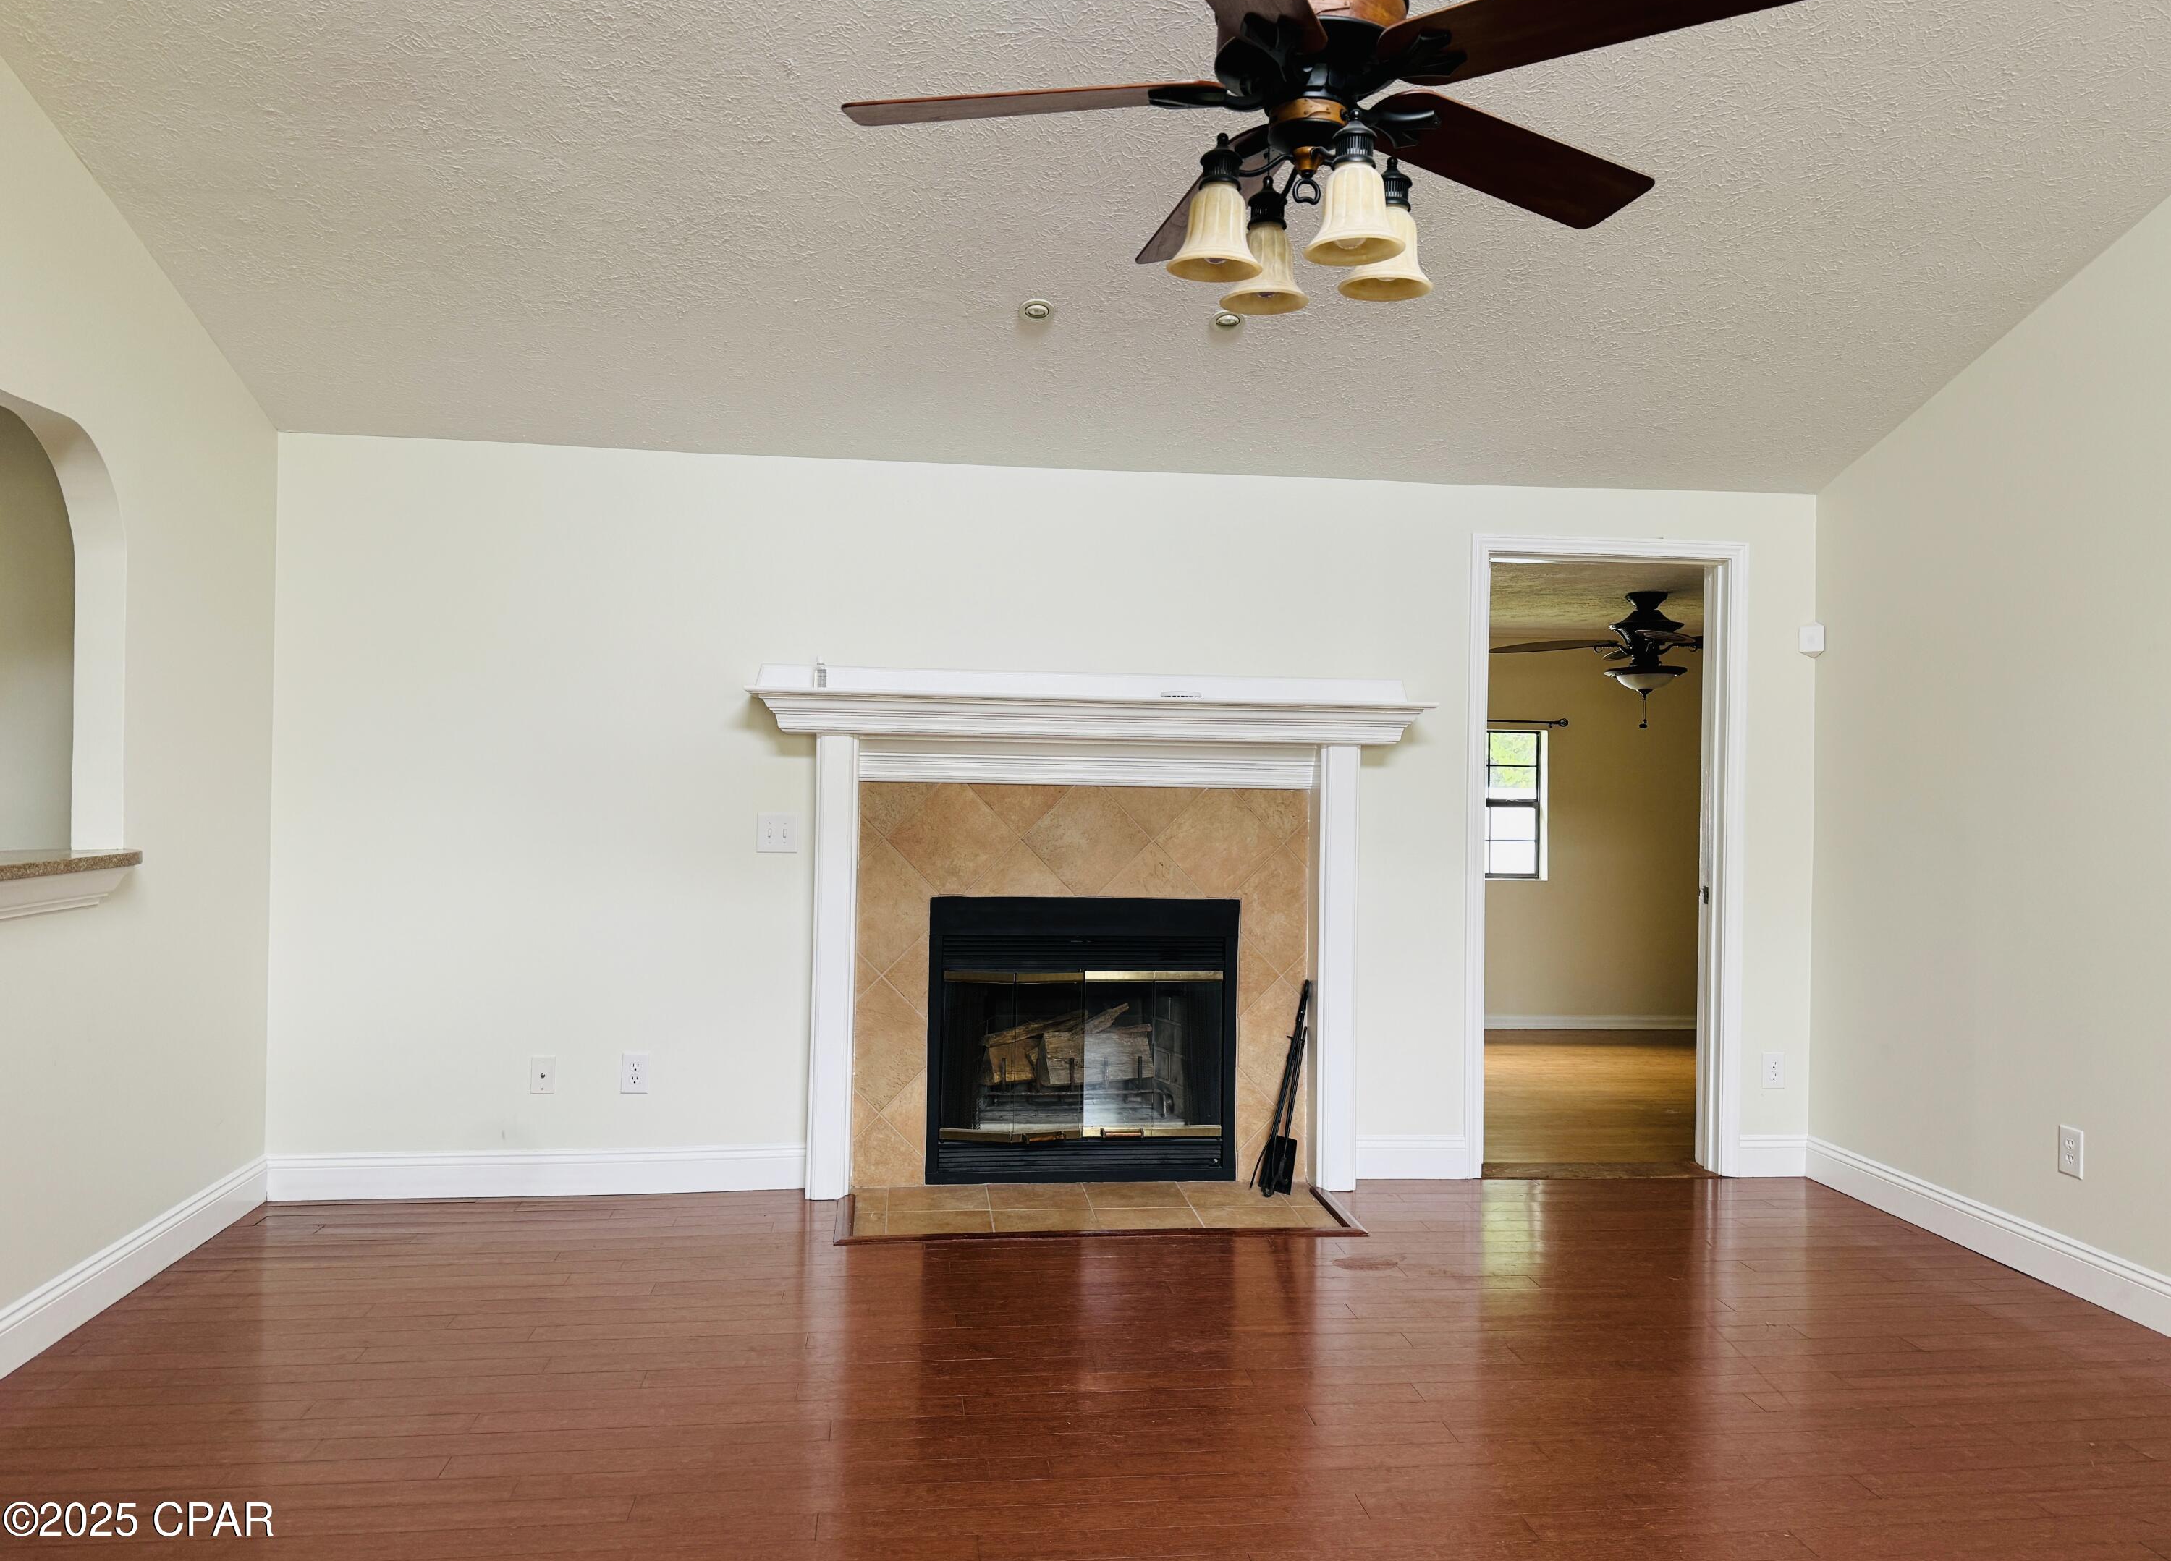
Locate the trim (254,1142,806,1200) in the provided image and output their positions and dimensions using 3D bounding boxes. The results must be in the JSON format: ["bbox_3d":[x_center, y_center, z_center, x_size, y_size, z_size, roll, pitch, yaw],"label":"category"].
[{"bbox_3d":[-1.661,1.208,4.620,1.604,0.132,0.020,1,0,-7],"label":"trim"}]

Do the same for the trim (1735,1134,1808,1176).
[{"bbox_3d":[2.326,1.270,5.099,0.251,0.132,0.020,1,0,-7],"label":"trim"}]

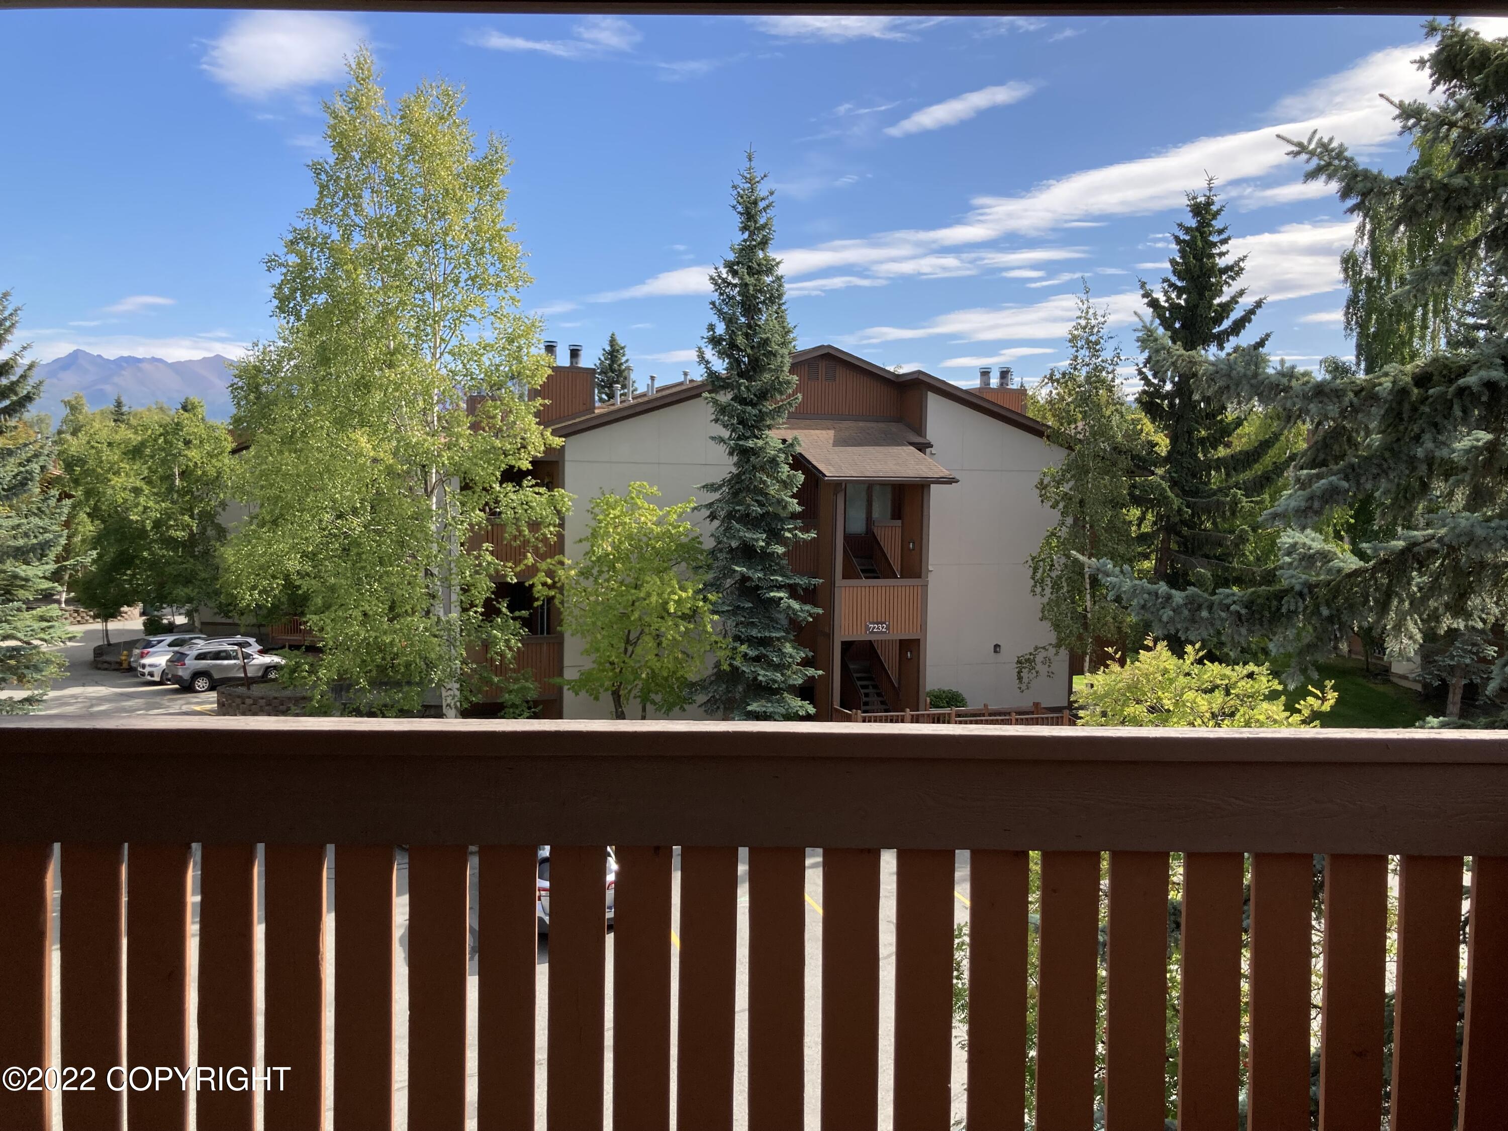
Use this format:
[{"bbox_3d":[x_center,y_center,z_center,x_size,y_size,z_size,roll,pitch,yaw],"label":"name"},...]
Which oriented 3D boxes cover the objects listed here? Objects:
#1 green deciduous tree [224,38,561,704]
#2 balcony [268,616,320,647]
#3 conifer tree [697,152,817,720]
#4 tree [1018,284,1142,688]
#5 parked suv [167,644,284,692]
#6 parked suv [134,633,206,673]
[{"bbox_3d":[-8.445,-3.229,28.673,8.099,17.484,7.694,0,3,-16],"label":"green deciduous tree"},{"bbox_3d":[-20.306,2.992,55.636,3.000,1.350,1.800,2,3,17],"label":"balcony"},{"bbox_3d":[0.042,-2.132,28.727,2.852,14.928,2.852,1,3,0],"label":"conifer tree"},{"bbox_3d":[8.745,-1.421,32.764,3.318,12.116,3.318,2,3,15],"label":"tree"},{"bbox_3d":[-21.192,4.038,49.386,1.860,1.680,4.620,4,4,43],"label":"parked suv"},{"bbox_3d":[-24.433,3.920,53.422,1.840,1.700,4.750,4,4,43],"label":"parked suv"}]

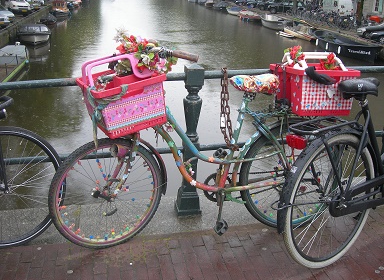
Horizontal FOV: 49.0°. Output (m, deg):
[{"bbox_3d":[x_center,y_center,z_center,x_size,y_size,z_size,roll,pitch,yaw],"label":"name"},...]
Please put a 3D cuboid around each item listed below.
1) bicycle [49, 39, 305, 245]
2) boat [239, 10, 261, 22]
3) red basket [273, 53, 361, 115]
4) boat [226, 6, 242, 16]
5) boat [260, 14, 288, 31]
[{"bbox_3d":[0.079,0.058,2.424,1.790,1.140,0.580,-3,18,-12],"label":"bicycle"},{"bbox_3d":[6.500,-13.800,47.000,1.800,1.200,4.700,-2,23,-10],"label":"boat"},{"bbox_3d":[0.723,-0.340,2.496,0.320,0.320,0.430,-3,16,-12],"label":"red basket"},{"bbox_3d":[5.600,-16.100,53.000,1.900,1.200,5.000,-2,23,-10],"label":"boat"},{"bbox_3d":[8.200,-11.500,41.500,2.000,1.300,5.300,-2,23,-10],"label":"boat"}]

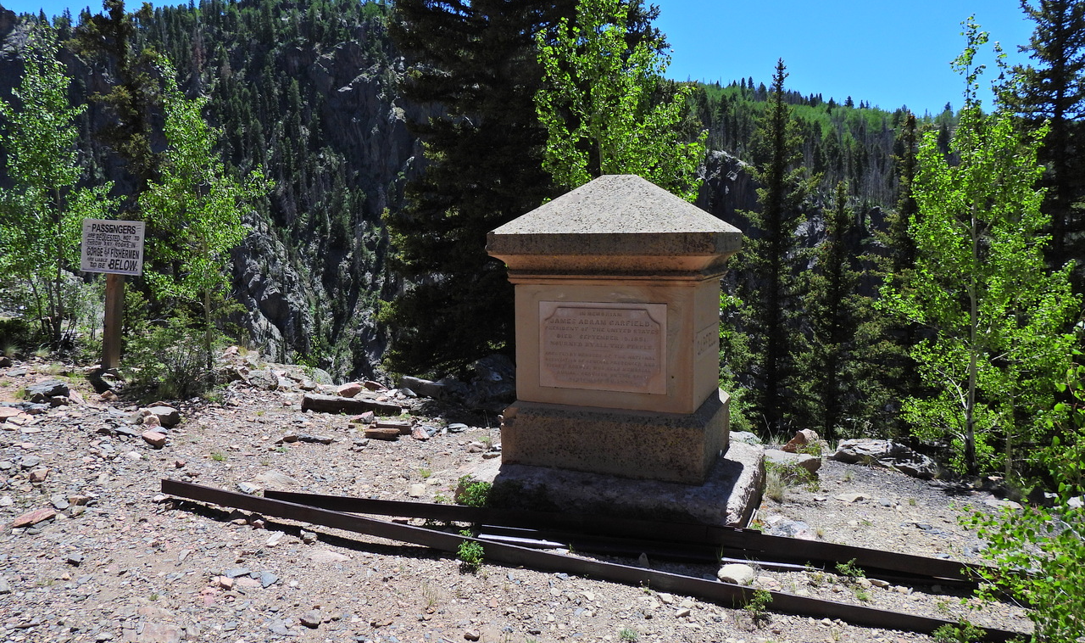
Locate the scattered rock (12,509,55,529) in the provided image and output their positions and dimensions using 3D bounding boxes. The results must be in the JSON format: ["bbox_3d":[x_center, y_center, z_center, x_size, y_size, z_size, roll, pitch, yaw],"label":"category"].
[{"bbox_3d":[-3.983,1.512,5.855,0.130,0.075,0.320,3,6,29],"label":"scattered rock"}]

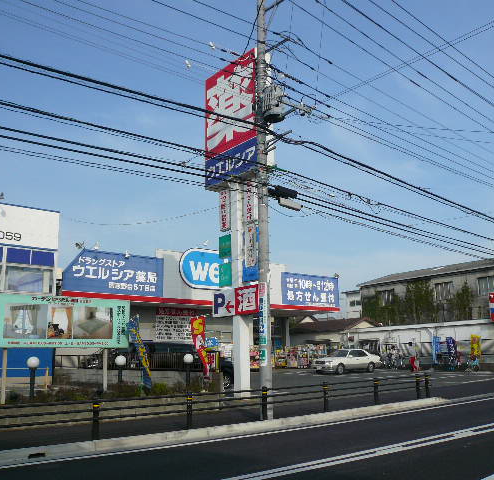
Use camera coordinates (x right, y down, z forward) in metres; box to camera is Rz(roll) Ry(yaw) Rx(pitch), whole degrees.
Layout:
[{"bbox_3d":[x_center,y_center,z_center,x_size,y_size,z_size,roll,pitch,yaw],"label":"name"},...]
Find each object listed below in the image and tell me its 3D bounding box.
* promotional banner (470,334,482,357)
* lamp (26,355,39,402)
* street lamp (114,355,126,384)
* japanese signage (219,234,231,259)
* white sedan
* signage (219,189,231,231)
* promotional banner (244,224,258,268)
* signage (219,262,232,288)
[{"bbox_3d":[15.265,7.169,34.500,0.550,1.800,0.120,-10,-15,37],"label":"promotional banner"},{"bbox_3d":[-4.847,3.156,11.750,0.280,1.000,0.280,9,-15,-37],"label":"lamp"},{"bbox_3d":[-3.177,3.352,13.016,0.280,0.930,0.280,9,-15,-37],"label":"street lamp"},{"bbox_3d":[-0.648,0.248,17.242,0.150,0.760,0.693,8,-15,-37],"label":"japanese signage"},{"bbox_3d":[6.250,7.580,32.300,4.750,1.430,1.760,7,-15,-35],"label":"white sedan"},{"bbox_3d":[-0.633,-1.005,17.498,0.200,1.424,0.684,8,-15,-37],"label":"signage"},{"bbox_3d":[0.146,0.179,17.236,0.150,1.403,0.540,9,-15,-37],"label":"promotional banner"},{"bbox_3d":[-0.750,1.236,18.215,0.120,0.805,0.590,9,-15,-37],"label":"signage"}]

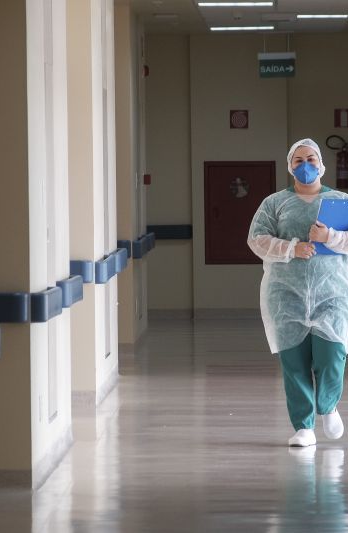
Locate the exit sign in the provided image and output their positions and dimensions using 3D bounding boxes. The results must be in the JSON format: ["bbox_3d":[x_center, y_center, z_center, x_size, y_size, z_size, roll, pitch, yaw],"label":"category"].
[{"bbox_3d":[0.917,-1.784,14.787,0.335,0.230,0.050,0,4,7],"label":"exit sign"}]

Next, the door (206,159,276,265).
[{"bbox_3d":[0.618,-0.497,15.473,0.660,0.955,0.080,0,4,4],"label":"door"}]

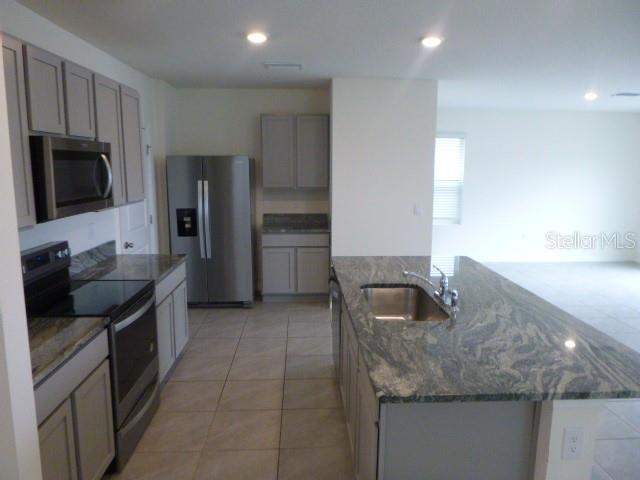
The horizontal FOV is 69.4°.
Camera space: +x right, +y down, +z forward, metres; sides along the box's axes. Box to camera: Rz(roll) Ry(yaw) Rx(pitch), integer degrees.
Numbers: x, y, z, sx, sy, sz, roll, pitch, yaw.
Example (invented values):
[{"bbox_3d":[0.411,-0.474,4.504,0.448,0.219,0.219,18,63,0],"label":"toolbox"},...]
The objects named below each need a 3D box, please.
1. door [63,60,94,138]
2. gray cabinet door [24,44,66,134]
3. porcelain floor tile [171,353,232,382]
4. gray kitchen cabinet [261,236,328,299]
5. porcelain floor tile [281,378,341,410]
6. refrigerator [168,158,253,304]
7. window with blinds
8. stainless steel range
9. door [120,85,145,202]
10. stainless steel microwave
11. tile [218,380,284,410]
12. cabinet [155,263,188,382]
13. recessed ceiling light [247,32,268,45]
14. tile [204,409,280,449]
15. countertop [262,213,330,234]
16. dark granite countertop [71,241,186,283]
[{"bbox_3d":[-1.448,-0.827,2.793,0.020,0.400,0.350,0,9,-2],"label":"door"},{"bbox_3d":[-1.437,-0.772,2.433,0.022,0.405,0.340,0,9,-2],"label":"gray cabinet door"},{"bbox_3d":[-0.977,1.070,3.837,0.453,0.010,0.453,0,9,-3],"label":"porcelain floor tile"},{"bbox_3d":[-0.296,0.298,5.874,0.809,0.855,0.610,0,9,-3],"label":"gray kitchen cabinet"},{"bbox_3d":[-0.044,1.140,3.427,0.453,0.010,0.453,0,9,-3],"label":"porcelain floor tile"},{"bbox_3d":[-1.263,-0.113,5.622,0.906,1.755,0.815,0,9,-3],"label":"refrigerator"},{"bbox_3d":[2.013,-1.026,7.908,0.890,1.530,0.080,0,9,-2],"label":"window with blinds"},{"bbox_3d":[-1.423,0.651,2.852,0.650,1.185,0.762,0,9,-2],"label":"stainless steel range"},{"bbox_3d":[-1.484,-0.744,3.665,0.020,0.860,0.385,0,9,-2],"label":"door"},{"bbox_3d":[-1.543,-0.371,2.678,0.410,0.425,0.758,0,9,-2],"label":"stainless steel microwave"},{"bbox_3d":[-0.500,1.140,3.407,0.453,0.010,0.453,0,9,-3],"label":"tile"},{"bbox_3d":[-1.446,0.651,3.555,0.628,0.860,0.915,0,9,-3],"label":"cabinet"},{"bbox_3d":[-0.464,-1.497,3.425,0.170,0.025,0.170,0,9,-2],"label":"recessed ceiling light"},{"bbox_3d":[-0.483,1.236,3.006,0.452,0.010,0.452,0,9,-2],"label":"tile"},{"bbox_3d":[-0.294,-0.203,5.781,0.816,0.165,0.640,0,9,-3],"label":"countertop"},{"bbox_3d":[-1.433,0.151,3.485,0.650,0.150,0.930,0,9,-3],"label":"dark granite countertop"}]

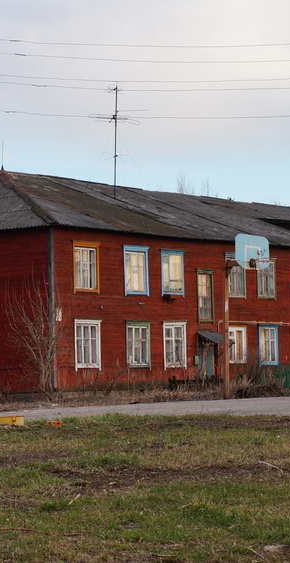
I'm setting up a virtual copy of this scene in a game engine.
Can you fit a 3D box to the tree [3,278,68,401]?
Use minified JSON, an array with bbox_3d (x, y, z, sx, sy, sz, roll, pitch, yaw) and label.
[{"bbox_3d":[-3.533,1.871,59.300,2.100,3.940,2.000,-2,-3,0],"label":"tree"}]

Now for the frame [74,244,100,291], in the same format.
[{"bbox_3d":[-2.024,-0.485,64.312,0.140,1.816,1.530,-4,-4,33],"label":"frame"}]

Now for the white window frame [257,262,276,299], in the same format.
[{"bbox_3d":[4.929,-0.133,73.873,0.130,1.750,1.570,-4,-3,33],"label":"white window frame"}]

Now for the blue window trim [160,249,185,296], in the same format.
[{"bbox_3d":[1.051,-0.323,69.760,0.150,1.740,1.530,-3,-3,33],"label":"blue window trim"}]

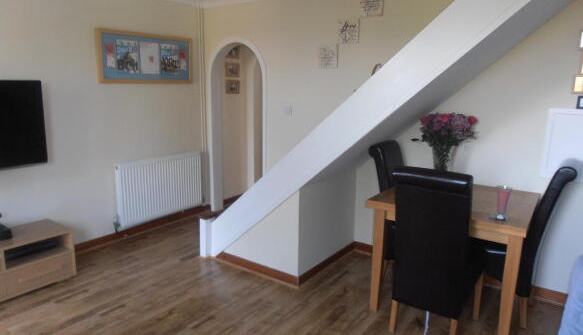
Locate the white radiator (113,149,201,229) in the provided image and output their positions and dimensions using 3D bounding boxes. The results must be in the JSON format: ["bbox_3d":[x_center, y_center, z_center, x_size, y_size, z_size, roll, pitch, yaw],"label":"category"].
[{"bbox_3d":[-1.356,0.204,4.193,0.095,0.612,1.000,9,15,35],"label":"white radiator"}]

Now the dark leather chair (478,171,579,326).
[{"bbox_3d":[1.480,0.457,2.735,0.625,1.065,0.440,9,15,35],"label":"dark leather chair"}]

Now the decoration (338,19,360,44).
[{"bbox_3d":[0.496,-1.166,3.495,0.200,0.200,0.020,9,15,35],"label":"decoration"}]

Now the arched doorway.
[{"bbox_3d":[-0.562,-0.416,4.518,0.850,1.965,0.180,9,15,35],"label":"arched doorway"}]

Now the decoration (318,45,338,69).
[{"bbox_3d":[0.329,-0.985,3.654,0.200,0.200,0.020,9,15,35],"label":"decoration"}]

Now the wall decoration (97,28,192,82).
[{"bbox_3d":[-1.381,-1.053,3.934,0.030,0.471,1.060,9,15,35],"label":"wall decoration"}]

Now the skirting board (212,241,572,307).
[{"bbox_3d":[0.651,0.850,3.187,2.490,0.080,0.970,9,15,35],"label":"skirting board"}]

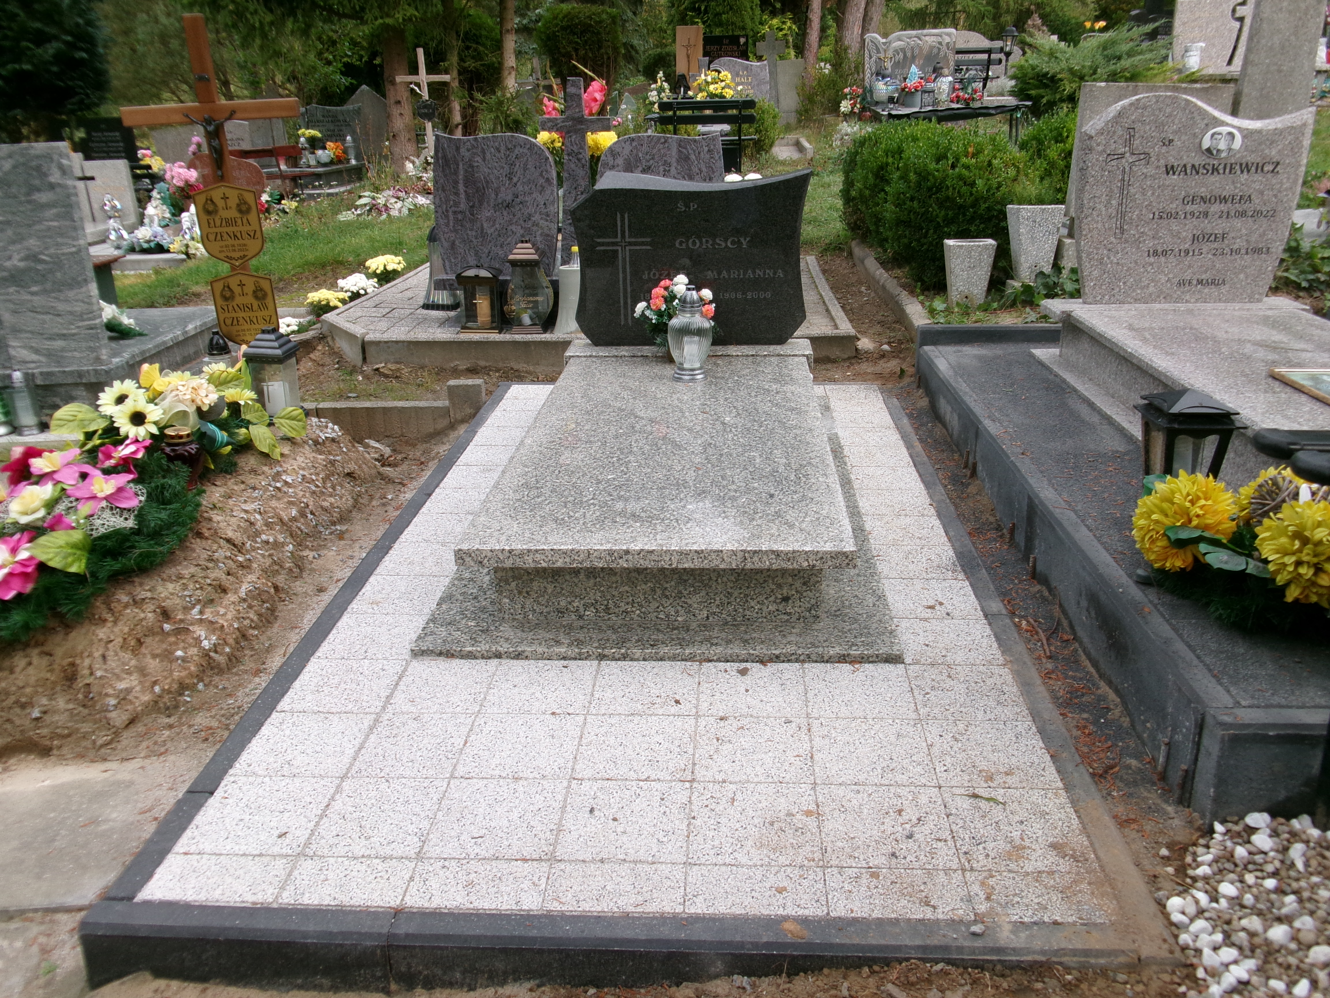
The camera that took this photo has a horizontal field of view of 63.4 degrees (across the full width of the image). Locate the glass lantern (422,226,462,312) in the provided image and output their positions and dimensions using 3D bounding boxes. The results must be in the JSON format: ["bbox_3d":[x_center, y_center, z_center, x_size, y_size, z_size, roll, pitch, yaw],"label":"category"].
[{"bbox_3d":[-1.016,-1.042,4.836,0.142,0.366,0.142,1,21,3],"label":"glass lantern"}]

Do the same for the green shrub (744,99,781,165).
[{"bbox_3d":[1.203,-4.882,14.238,0.660,0.790,0.640,1,21,3],"label":"green shrub"}]

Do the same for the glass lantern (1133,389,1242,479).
[{"bbox_3d":[1.184,-0.123,2.451,0.172,0.265,0.172,1,21,3],"label":"glass lantern"}]

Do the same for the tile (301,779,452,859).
[{"bbox_3d":[-0.466,0.530,1.766,0.181,0.027,0.202,0,21,4],"label":"tile"}]

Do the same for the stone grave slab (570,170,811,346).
[{"bbox_3d":[0.111,-1.029,4.592,0.995,0.738,0.110,0,21,4],"label":"stone grave slab"}]

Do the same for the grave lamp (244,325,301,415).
[{"bbox_3d":[-1.561,-0.502,4.319,0.181,0.377,0.181,2,21,10],"label":"grave lamp"}]

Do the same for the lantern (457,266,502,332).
[{"bbox_3d":[-0.754,-0.811,4.372,0.170,0.262,0.165,-1,21,-2],"label":"lantern"}]

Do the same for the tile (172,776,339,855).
[{"bbox_3d":[-0.662,0.530,1.778,0.199,0.027,0.201,0,21,4],"label":"tile"}]

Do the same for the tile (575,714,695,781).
[{"bbox_3d":[-0.050,0.456,1.930,0.206,0.027,0.201,0,21,4],"label":"tile"}]

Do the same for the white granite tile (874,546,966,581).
[{"bbox_3d":[0.755,0.202,3.232,0.243,0.030,0.246,0,21,4],"label":"white granite tile"}]

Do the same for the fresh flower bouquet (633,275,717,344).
[{"bbox_3d":[0.033,-0.618,3.567,0.258,0.255,0.220,1,21,3],"label":"fresh flower bouquet"}]

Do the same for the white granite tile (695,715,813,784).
[{"bbox_3d":[0.191,0.556,2.335,0.248,0.030,0.246,0,21,4],"label":"white granite tile"}]

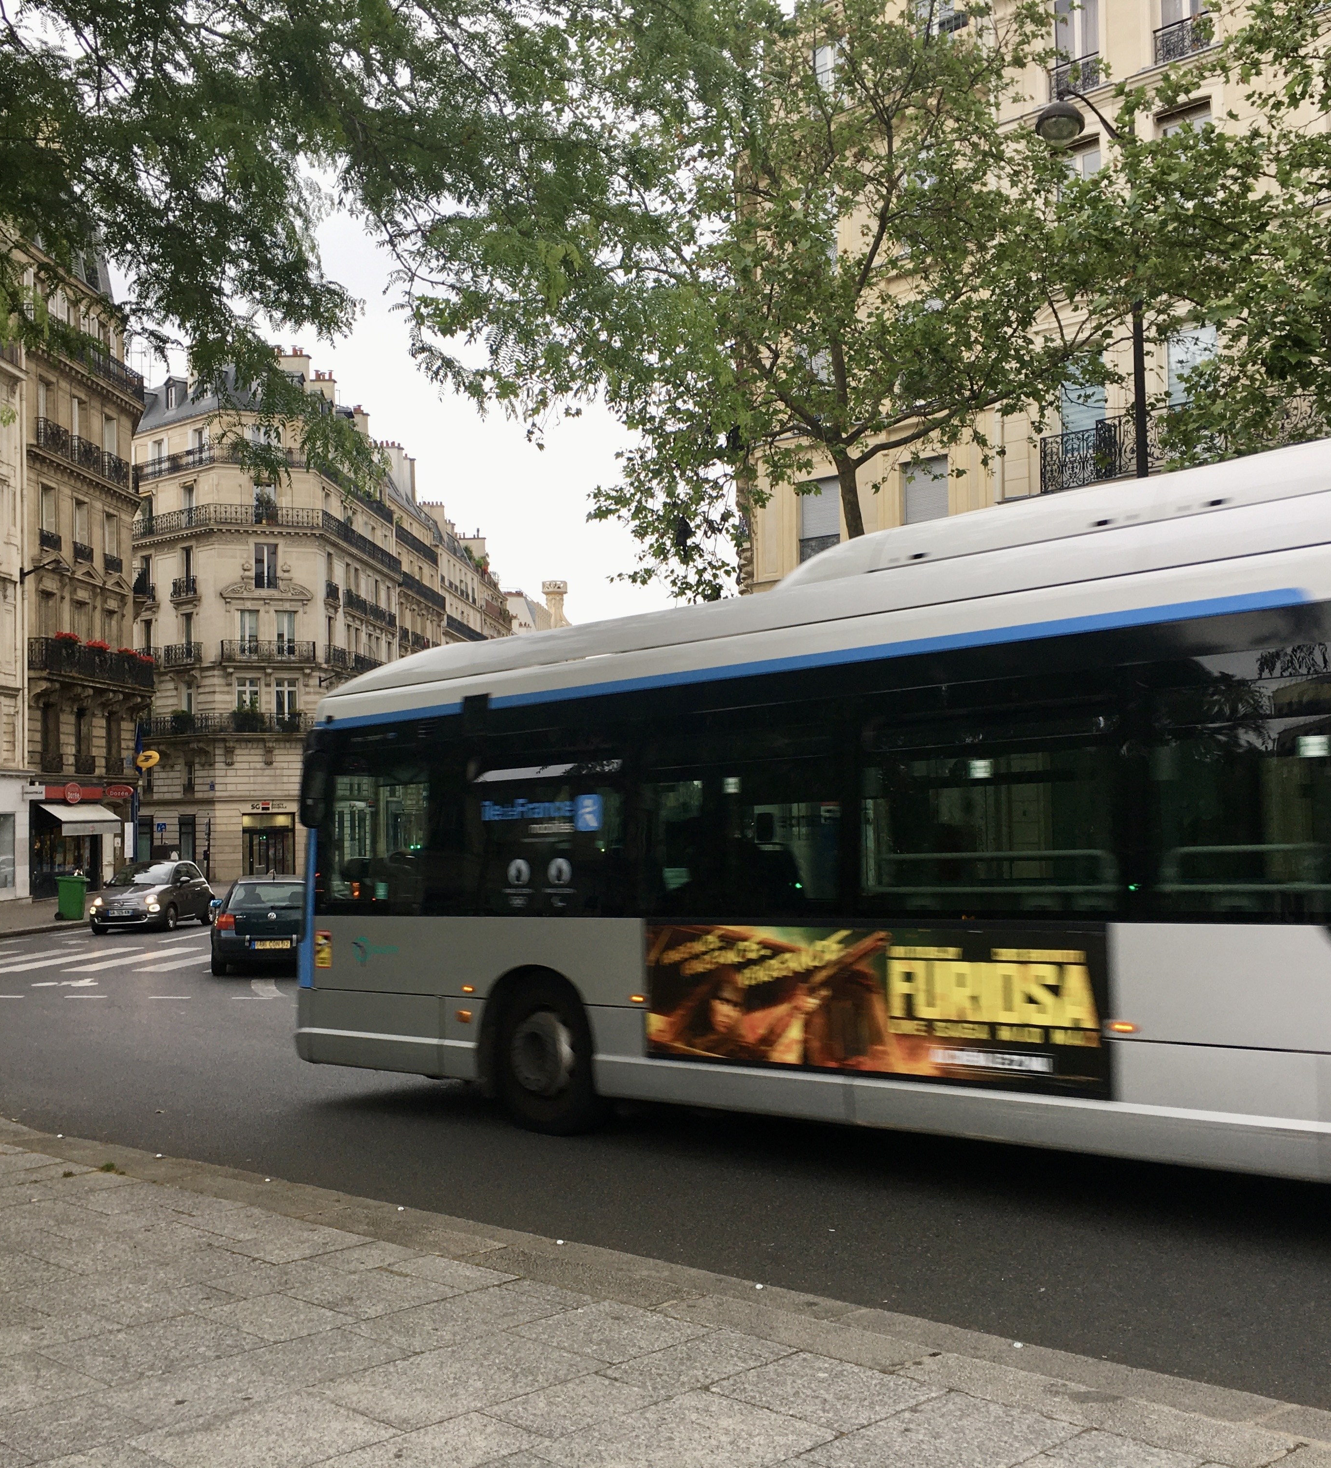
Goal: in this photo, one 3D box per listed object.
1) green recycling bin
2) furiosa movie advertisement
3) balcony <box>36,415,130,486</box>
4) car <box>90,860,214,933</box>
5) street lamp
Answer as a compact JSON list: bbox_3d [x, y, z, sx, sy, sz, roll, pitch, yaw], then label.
[{"bbox_3d":[-14.340,3.955,39.671,0.760,1.080,0.600,-1,-2,-15],"label":"green recycling bin"},{"bbox_3d":[0.888,1.280,7.872,2.770,0.730,0.030,-6,-5,44],"label":"furiosa movie advertisement"},{"bbox_3d":[-19.250,-9.200,54.350,0.400,1.000,7.700,-1,-2,2],"label":"balcony"},{"bbox_3d":[-10.912,3.437,35.053,1.650,1.490,3.570,-1,-2,4],"label":"car"},{"bbox_3d":[5.119,-2.413,18.965,1.680,9.700,0.580,1,-3,-41],"label":"street lamp"}]

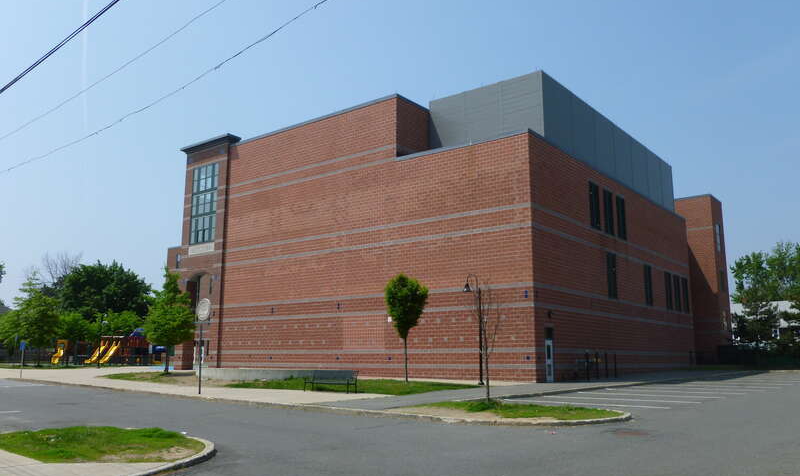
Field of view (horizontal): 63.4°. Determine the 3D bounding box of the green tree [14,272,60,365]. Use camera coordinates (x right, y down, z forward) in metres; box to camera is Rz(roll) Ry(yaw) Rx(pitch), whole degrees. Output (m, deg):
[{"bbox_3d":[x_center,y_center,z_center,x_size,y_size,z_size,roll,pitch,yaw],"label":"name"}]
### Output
[{"bbox_3d":[-34.158,7.725,61.794,3.999,8.919,3.999,-8,-13,38],"label":"green tree"}]

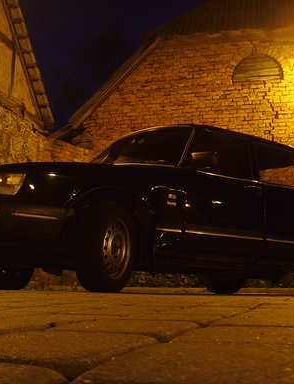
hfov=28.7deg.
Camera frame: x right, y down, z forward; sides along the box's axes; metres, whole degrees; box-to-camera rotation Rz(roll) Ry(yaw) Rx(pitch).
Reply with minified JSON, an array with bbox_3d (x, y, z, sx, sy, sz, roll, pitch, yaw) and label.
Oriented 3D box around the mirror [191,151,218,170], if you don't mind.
[{"bbox_3d":[0.423,-0.235,4.270,0.100,0.130,0.190,8,-12,-37],"label":"mirror"}]

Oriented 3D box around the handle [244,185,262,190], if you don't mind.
[{"bbox_3d":[0.850,-0.035,4.624,0.200,0.040,0.040,8,-12,-37],"label":"handle"}]

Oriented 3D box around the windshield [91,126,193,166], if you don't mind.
[{"bbox_3d":[-0.157,-0.309,4.933,0.200,0.550,1.420,46,-31,-23],"label":"windshield"}]

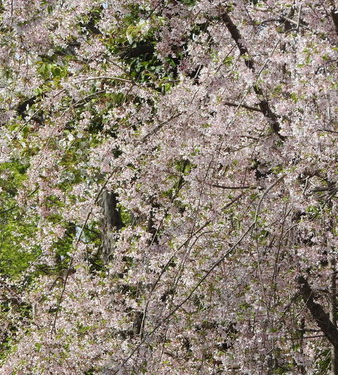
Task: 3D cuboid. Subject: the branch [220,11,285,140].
[{"bbox_3d":[0.707,-0.948,33.000,0.558,1.100,0.450,0,-7,0],"label":"branch"}]

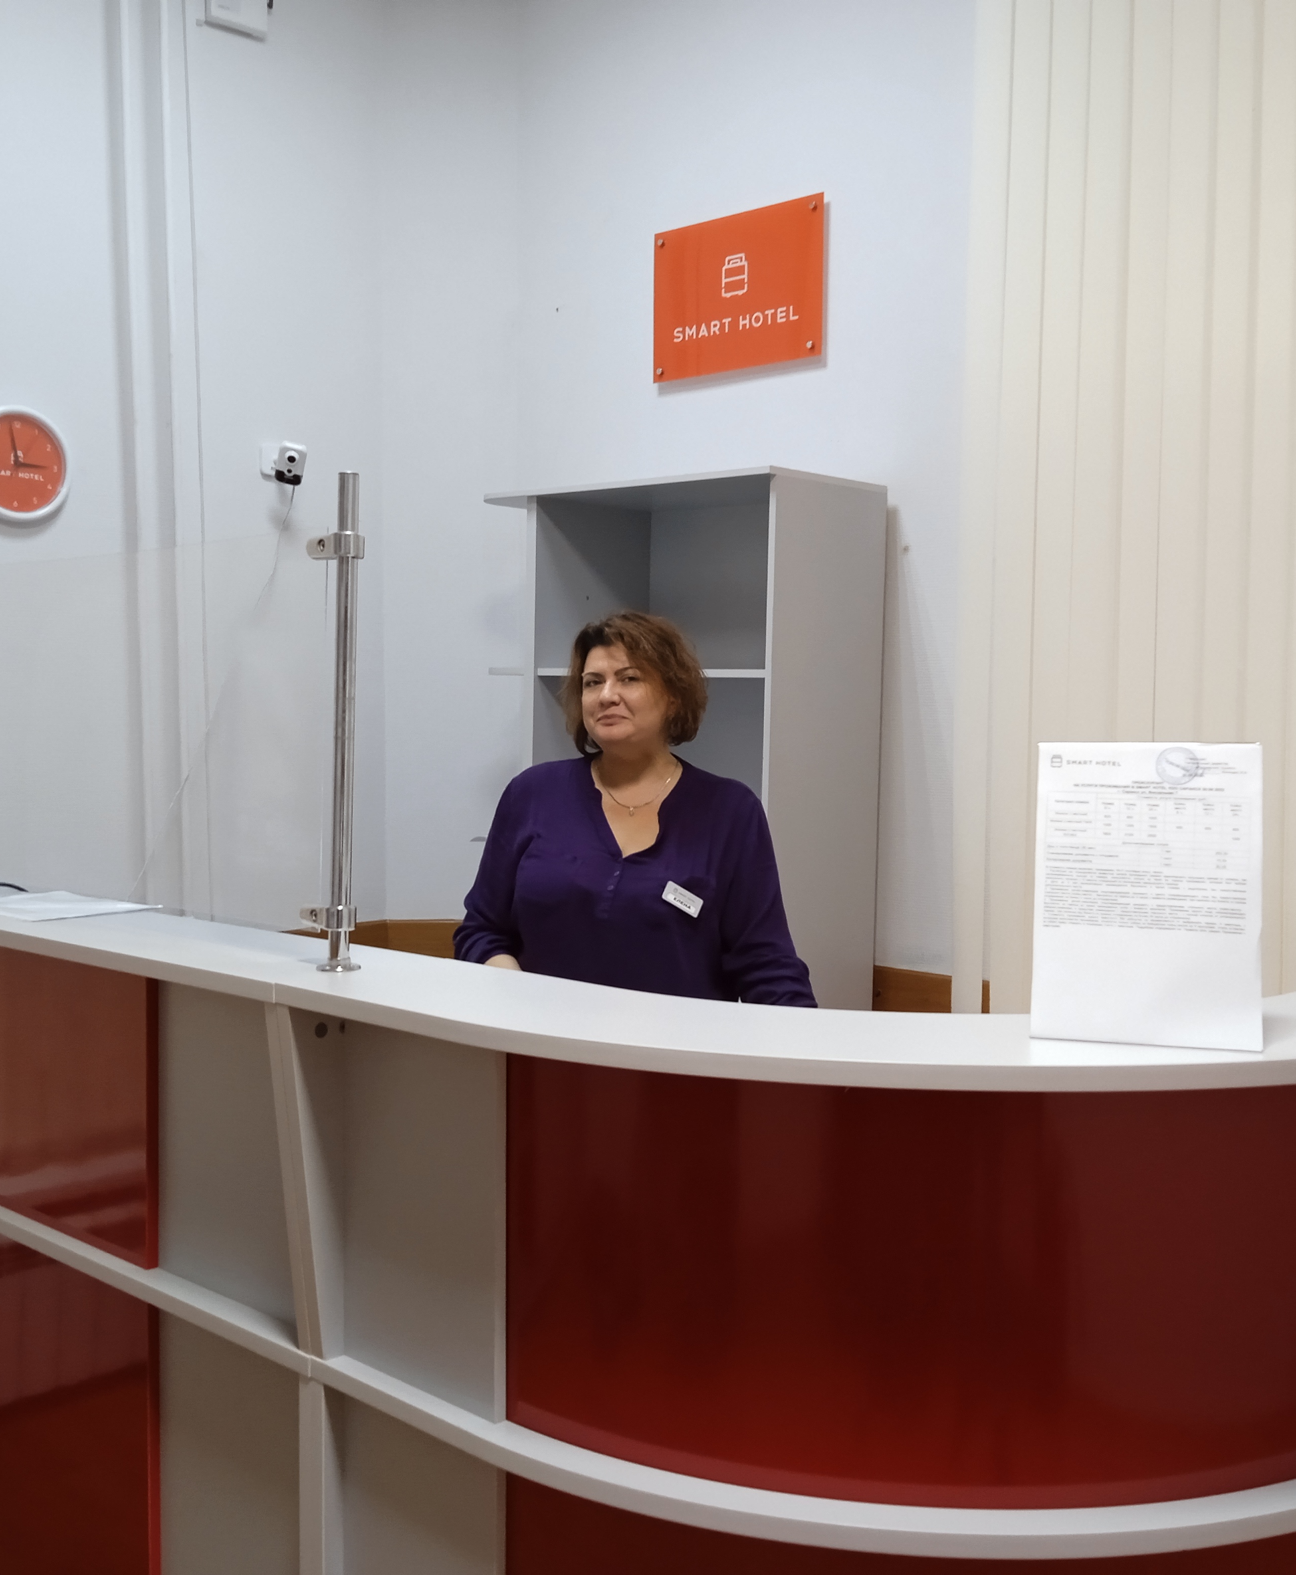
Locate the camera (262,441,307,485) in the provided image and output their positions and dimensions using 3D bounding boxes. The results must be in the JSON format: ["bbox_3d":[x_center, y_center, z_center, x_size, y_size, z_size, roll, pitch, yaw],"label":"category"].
[{"bbox_3d":[-0.814,-0.729,3.821,0.070,0.107,0.090,-1,21,-34],"label":"camera"}]

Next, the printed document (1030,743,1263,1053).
[{"bbox_3d":[0.487,0.101,1.659,0.212,0.299,0.012,1,-17,15],"label":"printed document"}]

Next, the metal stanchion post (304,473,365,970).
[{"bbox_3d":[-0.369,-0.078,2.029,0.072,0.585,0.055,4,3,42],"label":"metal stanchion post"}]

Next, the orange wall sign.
[{"bbox_3d":[0.193,-1.060,3.644,0.465,0.328,0.020,3,4,42],"label":"orange wall sign"}]

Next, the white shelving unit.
[{"bbox_3d":[0.055,0.321,3.604,0.797,1.878,0.370,3,4,42],"label":"white shelving unit"}]

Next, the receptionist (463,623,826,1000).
[{"bbox_3d":[-0.024,0.518,2.666,0.530,1.575,0.340,1,3,16],"label":"receptionist"}]

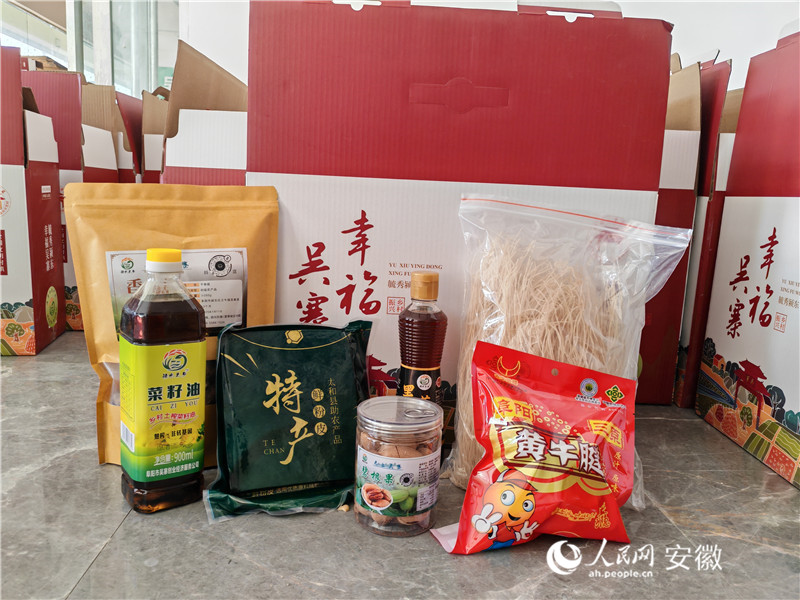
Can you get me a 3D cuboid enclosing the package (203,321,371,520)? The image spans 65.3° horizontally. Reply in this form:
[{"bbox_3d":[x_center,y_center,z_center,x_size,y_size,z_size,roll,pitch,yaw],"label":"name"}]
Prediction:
[{"bbox_3d":[-0.120,0.117,0.662,0.160,0.188,0.070,1,9,-14],"label":"package"}]

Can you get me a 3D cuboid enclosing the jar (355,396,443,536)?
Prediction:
[{"bbox_3d":[-0.002,0.165,0.632,0.087,0.113,0.087,3,8,0],"label":"jar"}]

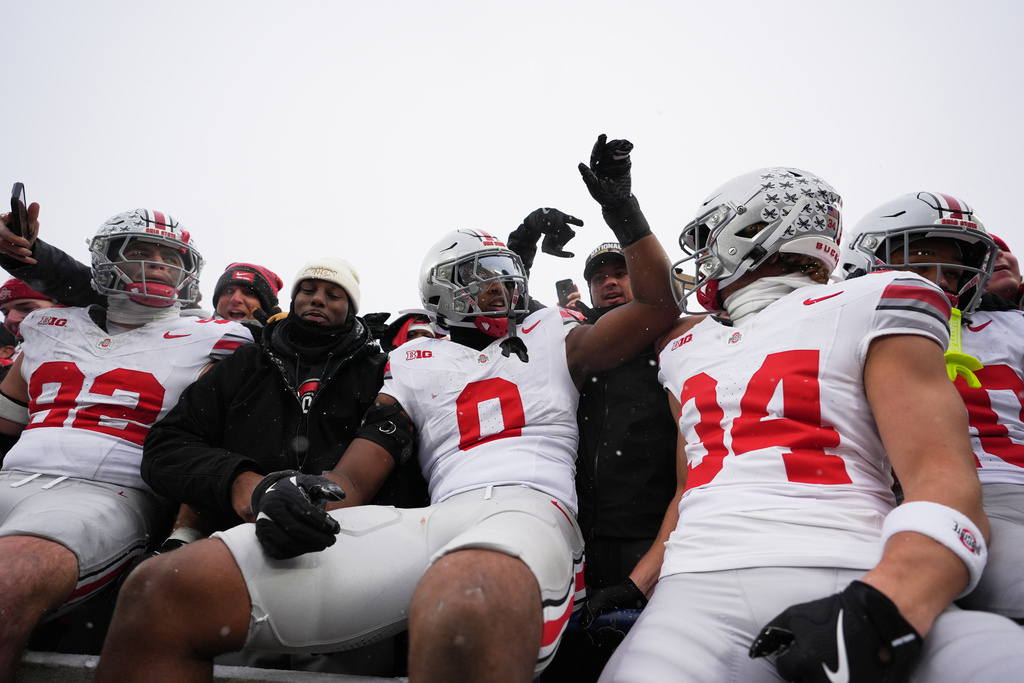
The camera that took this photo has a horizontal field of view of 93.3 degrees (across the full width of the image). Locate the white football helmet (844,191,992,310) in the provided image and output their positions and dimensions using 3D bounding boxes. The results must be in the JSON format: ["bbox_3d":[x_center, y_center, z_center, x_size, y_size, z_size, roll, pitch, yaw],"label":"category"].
[{"bbox_3d":[0.900,-0.195,1.095,0.250,0.275,0.320,-1,-1,7],"label":"white football helmet"}]

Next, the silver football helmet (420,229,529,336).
[{"bbox_3d":[-0.094,-0.154,1.240,0.250,0.275,0.320,-9,-7,-32],"label":"silver football helmet"}]

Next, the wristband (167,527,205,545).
[{"bbox_3d":[-0.813,0.486,1.200,0.085,0.060,0.080,14,-20,5],"label":"wristband"}]

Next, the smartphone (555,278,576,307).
[{"bbox_3d":[0.230,-0.182,2.000,0.075,0.150,0.009,-11,-16,3],"label":"smartphone"}]

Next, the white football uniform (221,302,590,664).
[{"bbox_3d":[-0.150,0.230,1.020,0.680,0.740,0.580,-2,-18,5],"label":"white football uniform"}]

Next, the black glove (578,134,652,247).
[{"bbox_3d":[0.237,-0.350,1.120,0.150,0.260,0.120,-16,-16,4],"label":"black glove"}]

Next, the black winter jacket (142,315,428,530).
[{"bbox_3d":[-0.545,0.210,1.300,0.630,0.660,0.450,2,-18,-8],"label":"black winter jacket"}]

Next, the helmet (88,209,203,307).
[{"bbox_3d":[-1.025,-0.231,1.365,0.320,0.275,0.250,2,-1,41],"label":"helmet"}]

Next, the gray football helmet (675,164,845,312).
[{"bbox_3d":[0.497,-0.210,1.004,0.320,0.275,0.250,-4,-12,25],"label":"gray football helmet"}]

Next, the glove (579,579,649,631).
[{"bbox_3d":[0.233,0.614,1.120,0.180,0.110,0.110,5,-19,-14],"label":"glove"}]

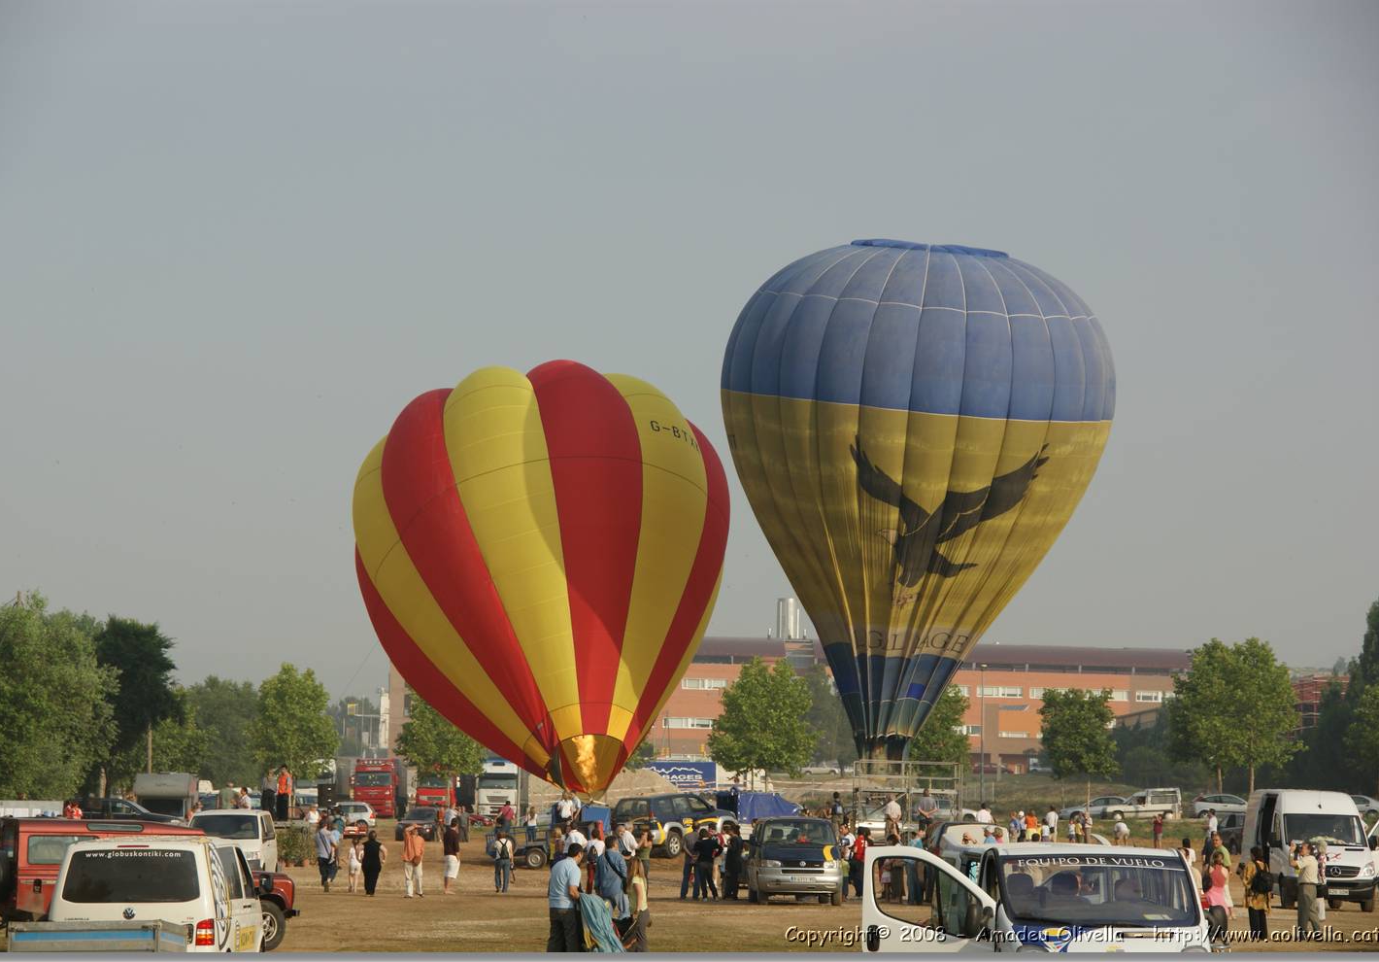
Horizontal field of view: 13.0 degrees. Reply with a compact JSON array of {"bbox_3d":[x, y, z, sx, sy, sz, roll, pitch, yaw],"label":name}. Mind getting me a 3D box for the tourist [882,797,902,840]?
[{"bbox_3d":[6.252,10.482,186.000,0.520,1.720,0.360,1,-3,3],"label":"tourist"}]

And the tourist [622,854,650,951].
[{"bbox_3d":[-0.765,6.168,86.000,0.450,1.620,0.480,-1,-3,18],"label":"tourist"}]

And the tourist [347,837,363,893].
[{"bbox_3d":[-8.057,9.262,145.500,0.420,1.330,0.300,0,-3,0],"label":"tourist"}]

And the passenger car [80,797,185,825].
[{"bbox_3d":[-19.829,11.974,215.000,4.500,1.470,1.780,-1,-3,10],"label":"passenger car"}]

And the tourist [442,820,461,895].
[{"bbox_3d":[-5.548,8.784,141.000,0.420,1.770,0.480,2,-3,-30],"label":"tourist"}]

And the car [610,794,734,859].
[{"bbox_3d":[-0.456,10.070,176.500,1.820,1.860,4.650,-1,0,34],"label":"car"}]

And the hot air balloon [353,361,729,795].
[{"bbox_3d":[-5.827,4.047,243.000,15.300,17.300,15.300,-11,-23,0],"label":"hot air balloon"}]

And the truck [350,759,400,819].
[{"bbox_3d":[-19.648,19.413,378.000,2.550,3.850,6.300,0,-3,0],"label":"truck"}]

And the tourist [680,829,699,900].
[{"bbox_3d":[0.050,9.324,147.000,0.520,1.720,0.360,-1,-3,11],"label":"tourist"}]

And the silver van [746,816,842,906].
[{"bbox_3d":[2.310,8.280,132.400,1.860,1.940,4.790,0,-3,-3],"label":"silver van"}]

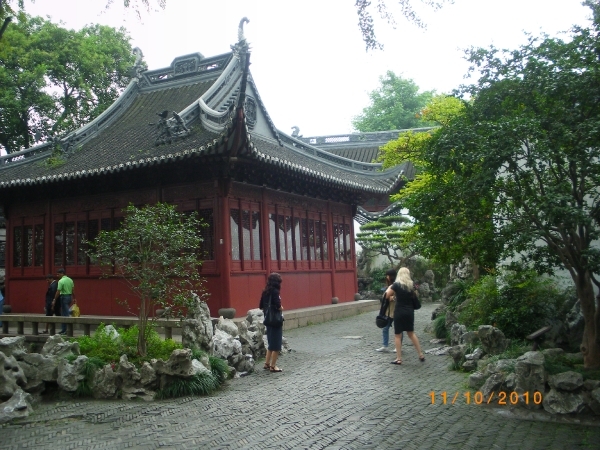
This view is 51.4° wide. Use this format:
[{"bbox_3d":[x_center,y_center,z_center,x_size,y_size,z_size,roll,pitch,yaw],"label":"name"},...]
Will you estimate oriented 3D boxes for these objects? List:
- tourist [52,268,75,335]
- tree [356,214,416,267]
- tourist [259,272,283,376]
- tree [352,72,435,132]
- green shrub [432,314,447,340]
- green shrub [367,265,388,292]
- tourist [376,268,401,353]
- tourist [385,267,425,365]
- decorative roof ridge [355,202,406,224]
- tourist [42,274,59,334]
[{"bbox_3d":[-6.178,2.006,16.300,0.420,1.710,0.520,-5,-6,41],"label":"tourist"},{"bbox_3d":[3.900,1.388,27.500,3.100,3.600,2.800,-1,-4,0],"label":"tree"},{"bbox_3d":[-0.473,1.601,10.350,0.380,1.620,0.480,2,-6,-40],"label":"tourist"},{"bbox_3d":[7.557,-3.333,47.374,7.500,17.000,7.500,-1,-4,0],"label":"tree"},{"bbox_3d":[3.186,2.344,14.200,0.380,0.570,0.400,-5,-5,37],"label":"green shrub"},{"bbox_3d":[3.397,2.401,27.000,1.200,1.300,1.100,-1,-4,0],"label":"green shrub"},{"bbox_3d":[1.764,1.675,12.300,0.480,1.620,0.480,-4,-5,30],"label":"tourist"},{"bbox_3d":[1.817,1.565,10.850,0.580,1.630,0.580,3,-6,-43],"label":"tourist"},{"bbox_3d":[3.677,-0.525,28.500,2.500,1.000,0.600,-3,-4,14],"label":"decorative roof ridge"},{"bbox_3d":[-6.557,2.089,16.400,0.480,1.530,0.460,-4,-5,35],"label":"tourist"}]

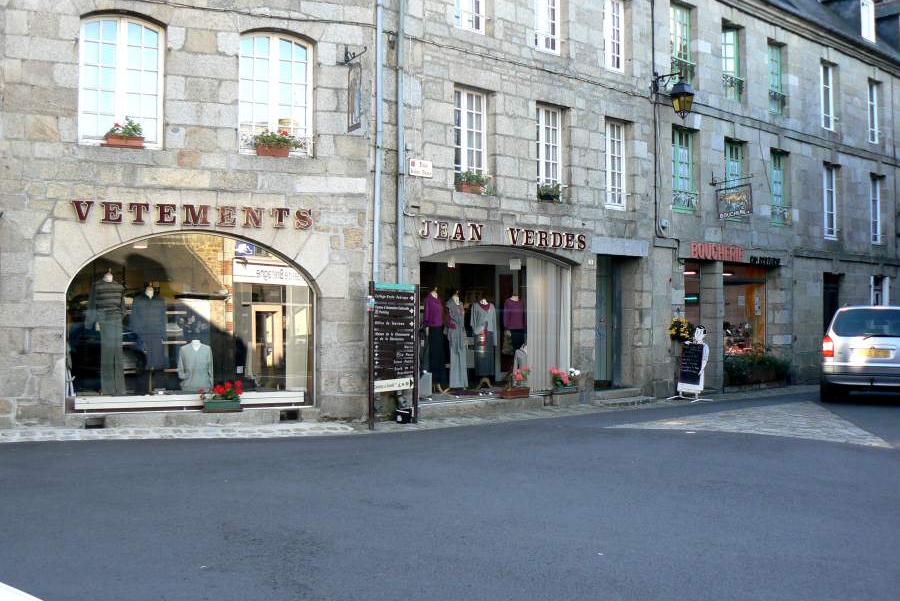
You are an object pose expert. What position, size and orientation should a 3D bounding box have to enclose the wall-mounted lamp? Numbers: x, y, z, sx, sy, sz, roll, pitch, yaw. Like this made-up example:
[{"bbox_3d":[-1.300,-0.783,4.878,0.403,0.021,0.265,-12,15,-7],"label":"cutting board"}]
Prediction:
[{"bbox_3d":[4.066,-3.792,18.548,0.410,0.820,0.760,1,-1,-43],"label":"wall-mounted lamp"}]

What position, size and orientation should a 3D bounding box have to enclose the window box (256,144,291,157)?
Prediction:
[{"bbox_3d":[-2.517,-2.132,14.462,0.460,0.170,0.200,0,-1,-20],"label":"window box"}]

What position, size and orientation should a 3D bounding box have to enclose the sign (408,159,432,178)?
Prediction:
[{"bbox_3d":[-0.416,-1.926,14.792,0.450,0.250,0.030,1,-1,-43],"label":"sign"}]

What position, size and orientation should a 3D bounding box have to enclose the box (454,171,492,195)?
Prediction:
[{"bbox_3d":[0.351,-1.784,15.463,0.560,0.340,0.250,1,-1,-43],"label":"box"}]

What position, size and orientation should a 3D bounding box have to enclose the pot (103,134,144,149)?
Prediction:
[{"bbox_3d":[-4.421,-2.149,13.751,0.520,0.170,0.200,0,-1,-20],"label":"pot"}]

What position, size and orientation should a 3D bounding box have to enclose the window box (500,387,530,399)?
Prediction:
[{"bbox_3d":[1.027,1.466,15.893,0.500,0.165,0.180,1,-1,-43],"label":"window box"}]

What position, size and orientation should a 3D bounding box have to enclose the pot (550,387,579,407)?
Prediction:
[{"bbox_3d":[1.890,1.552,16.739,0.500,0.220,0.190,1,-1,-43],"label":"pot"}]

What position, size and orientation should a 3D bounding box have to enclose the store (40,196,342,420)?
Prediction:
[{"bbox_3d":[-3.551,0.126,14.290,4.050,3.080,0.600,0,-1,-20],"label":"store"}]

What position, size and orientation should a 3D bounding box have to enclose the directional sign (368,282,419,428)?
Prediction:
[{"bbox_3d":[-0.784,0.760,14.297,0.090,1.990,0.970,-1,-1,40],"label":"directional sign"}]

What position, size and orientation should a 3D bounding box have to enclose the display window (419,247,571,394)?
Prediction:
[{"bbox_3d":[0.717,0.349,16.015,3.450,2.410,0.300,1,-1,-43],"label":"display window"}]

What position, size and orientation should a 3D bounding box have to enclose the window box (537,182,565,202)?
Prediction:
[{"bbox_3d":[1.664,-1.788,16.710,0.450,0.310,0.230,1,-1,-43],"label":"window box"}]

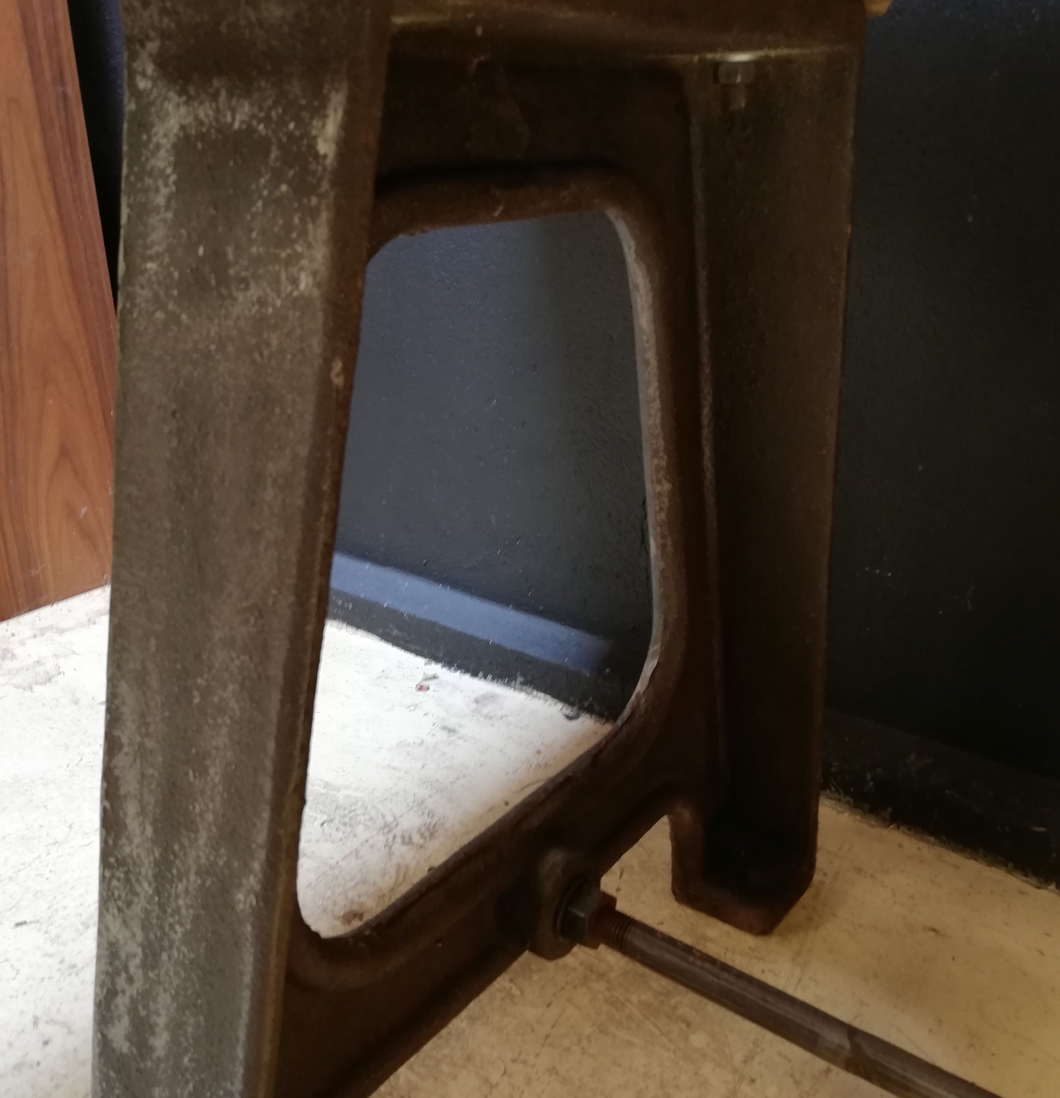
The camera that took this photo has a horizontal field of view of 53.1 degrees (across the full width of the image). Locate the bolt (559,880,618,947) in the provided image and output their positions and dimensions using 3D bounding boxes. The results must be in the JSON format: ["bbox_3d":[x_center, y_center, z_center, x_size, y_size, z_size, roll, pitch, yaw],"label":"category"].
[{"bbox_3d":[0.036,0.217,0.629,0.016,0.035,0.031,16,15,34],"label":"bolt"}]

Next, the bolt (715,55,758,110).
[{"bbox_3d":[0.103,-0.231,0.527,0.020,0.023,0.019,6,23,15],"label":"bolt"}]

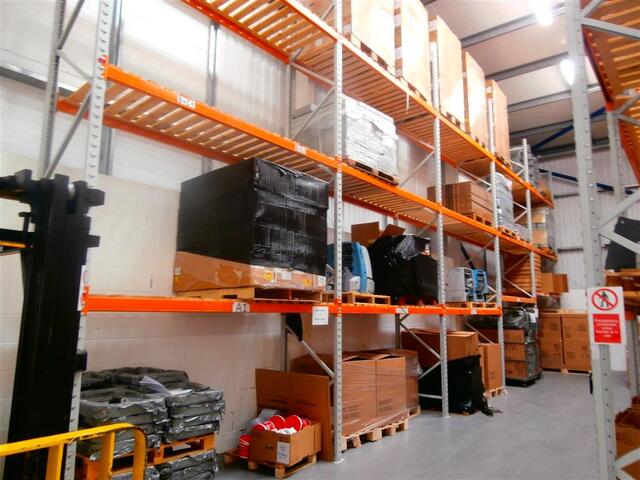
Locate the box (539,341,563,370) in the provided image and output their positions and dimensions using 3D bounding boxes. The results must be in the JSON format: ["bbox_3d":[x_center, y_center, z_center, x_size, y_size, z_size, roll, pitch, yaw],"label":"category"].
[{"bbox_3d":[6.639,3.221,12.604,0.571,0.739,0.552,-7,-12,39],"label":"box"}]

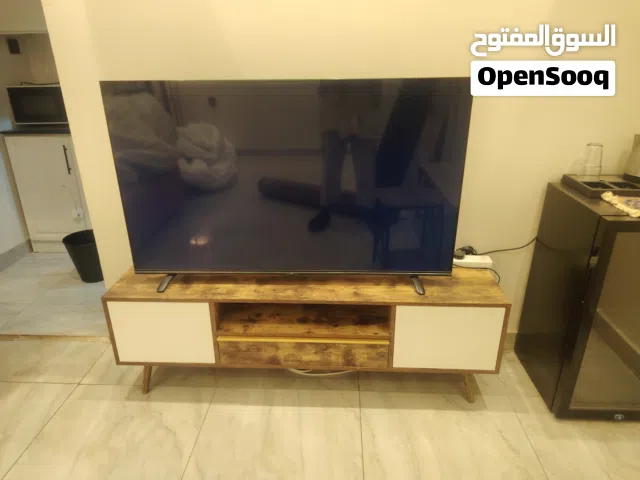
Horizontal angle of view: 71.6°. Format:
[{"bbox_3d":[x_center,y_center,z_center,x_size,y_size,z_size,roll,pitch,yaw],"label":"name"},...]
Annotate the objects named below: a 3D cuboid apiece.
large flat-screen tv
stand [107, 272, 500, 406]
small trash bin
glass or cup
[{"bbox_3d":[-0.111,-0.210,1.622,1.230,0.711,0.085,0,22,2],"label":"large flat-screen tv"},{"bbox_3d":[-0.054,0.374,1.833,1.478,0.471,0.320,0,23,3],"label":"stand"},{"bbox_3d":[-1.408,0.110,2.737,0.262,0.277,0.262,0,23,3],"label":"small trash bin"},{"bbox_3d":[1.024,-0.296,1.669,0.080,0.125,0.080,0,23,3],"label":"glass or cup"}]

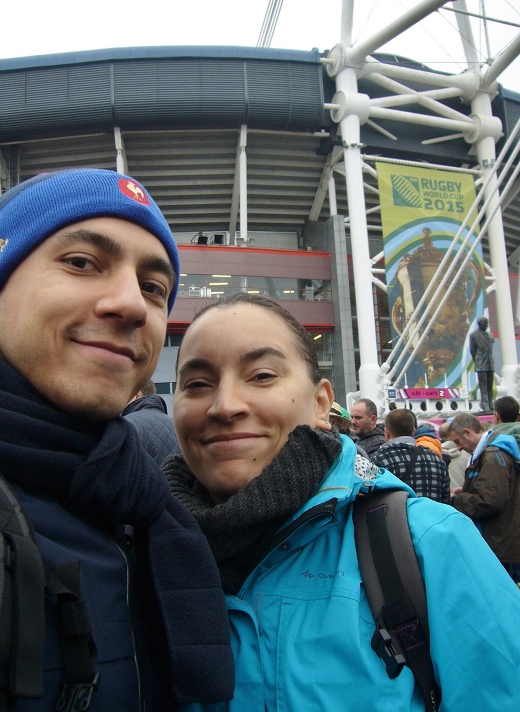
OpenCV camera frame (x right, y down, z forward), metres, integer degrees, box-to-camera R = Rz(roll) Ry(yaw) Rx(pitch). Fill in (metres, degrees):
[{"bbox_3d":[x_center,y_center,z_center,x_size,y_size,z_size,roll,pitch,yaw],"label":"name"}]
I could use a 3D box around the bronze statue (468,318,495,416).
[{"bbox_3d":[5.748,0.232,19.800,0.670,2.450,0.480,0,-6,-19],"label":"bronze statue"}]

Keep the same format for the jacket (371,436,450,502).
[{"bbox_3d":[0.865,0.829,4.600,0.530,0.720,0.320,-1,-6,-6],"label":"jacket"}]

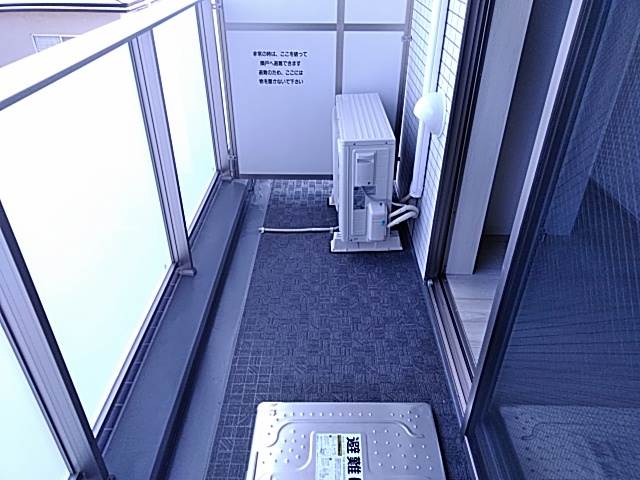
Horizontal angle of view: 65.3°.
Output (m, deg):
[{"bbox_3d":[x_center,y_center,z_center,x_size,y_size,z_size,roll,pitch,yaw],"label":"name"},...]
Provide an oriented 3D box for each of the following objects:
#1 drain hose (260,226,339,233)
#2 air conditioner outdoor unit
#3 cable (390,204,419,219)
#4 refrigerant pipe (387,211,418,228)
[{"bbox_3d":[-0.126,-0.061,2.909,0.455,0.030,0.028,0,32,1],"label":"drain hose"},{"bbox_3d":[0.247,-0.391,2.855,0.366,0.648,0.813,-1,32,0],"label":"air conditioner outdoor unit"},{"bbox_3d":[0.430,-0.141,2.549,0.139,0.059,0.050,0,32,1],"label":"cable"},{"bbox_3d":[0.430,-0.108,2.605,0.156,0.106,0.075,0,31,1],"label":"refrigerant pipe"}]

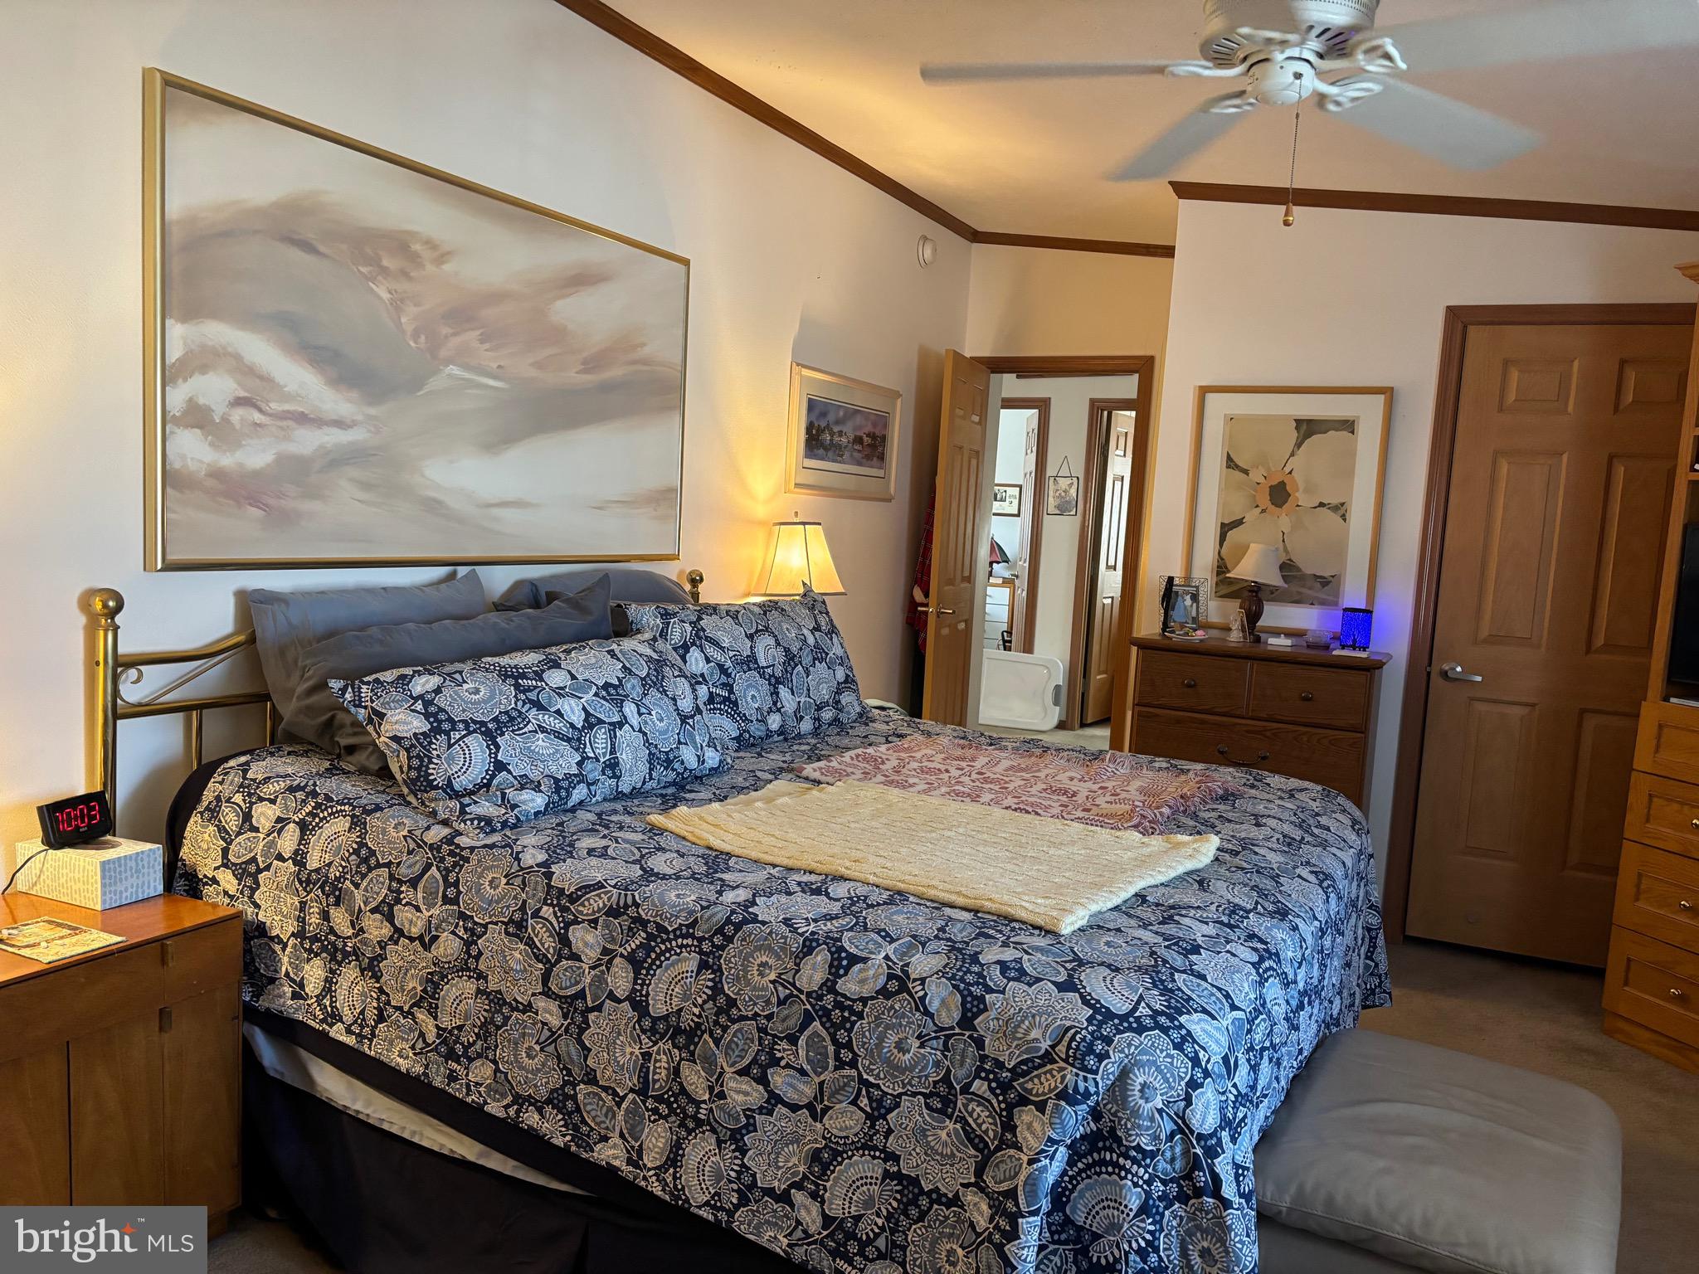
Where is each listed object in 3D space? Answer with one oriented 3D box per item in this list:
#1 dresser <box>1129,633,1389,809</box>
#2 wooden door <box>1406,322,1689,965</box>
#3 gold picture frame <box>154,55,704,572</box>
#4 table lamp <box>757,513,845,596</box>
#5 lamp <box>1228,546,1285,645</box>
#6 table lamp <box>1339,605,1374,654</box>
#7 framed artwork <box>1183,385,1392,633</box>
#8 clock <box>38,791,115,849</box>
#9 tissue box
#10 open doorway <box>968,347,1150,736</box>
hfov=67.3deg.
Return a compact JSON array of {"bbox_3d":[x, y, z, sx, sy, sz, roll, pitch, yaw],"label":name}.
[{"bbox_3d":[1.351,0.513,4.321,0.780,0.977,0.420,6,6,27],"label":"dresser"},{"bbox_3d":[2.287,0.038,4.072,0.765,2.030,0.045,6,6,27],"label":"wooden door"},{"bbox_3d":[-0.955,-0.661,3.285,0.040,0.955,1.810,6,6,27],"label":"gold picture frame"},{"bbox_3d":[-0.191,-0.087,4.567,0.335,0.710,0.335,6,6,27],"label":"table lamp"},{"bbox_3d":[1.379,-0.149,4.338,0.200,0.335,0.200,6,6,27],"label":"lamp"},{"bbox_3d":[1.642,-0.024,4.133,0.100,0.137,0.100,6,6,27],"label":"table lamp"},{"bbox_3d":[1.492,-0.429,4.411,0.644,0.855,0.027,6,6,27],"label":"framed artwork"},{"bbox_3d":[-1.394,0.326,2.297,0.052,0.083,0.122,5,6,18],"label":"clock"},{"bbox_3d":[-1.352,0.414,2.279,0.208,0.086,0.120,6,6,24],"label":"tissue box"},{"bbox_3d":[0.953,-0.268,6.158,0.900,2.110,0.140,6,6,27],"label":"open doorway"}]

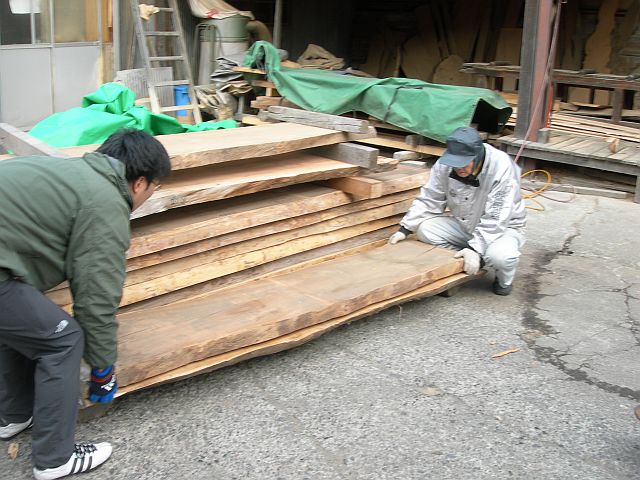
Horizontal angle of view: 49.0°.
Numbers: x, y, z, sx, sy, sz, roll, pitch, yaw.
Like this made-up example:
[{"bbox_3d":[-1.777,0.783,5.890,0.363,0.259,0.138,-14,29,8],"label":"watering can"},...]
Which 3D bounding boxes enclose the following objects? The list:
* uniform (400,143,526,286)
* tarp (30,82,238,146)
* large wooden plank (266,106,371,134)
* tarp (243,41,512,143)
[{"bbox_3d":[0.903,-0.186,4.420,0.660,0.800,0.600,15,22,40],"label":"uniform"},{"bbox_3d":[-1.295,-0.864,4.800,1.420,0.400,0.680,-15,23,-41],"label":"tarp"},{"bbox_3d":[-0.045,-1.136,6.655,0.115,0.115,1.300,-15,23,-41],"label":"large wooden plank"},{"bbox_3d":[0.540,-1.712,8.016,0.750,0.840,3.400,-15,23,-41],"label":"tarp"}]

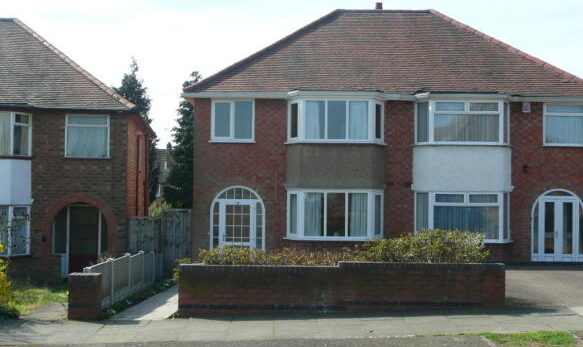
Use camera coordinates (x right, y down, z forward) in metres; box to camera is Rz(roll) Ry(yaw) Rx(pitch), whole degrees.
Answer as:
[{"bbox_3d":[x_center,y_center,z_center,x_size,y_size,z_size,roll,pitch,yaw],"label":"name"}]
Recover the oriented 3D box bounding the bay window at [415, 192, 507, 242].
[{"bbox_3d":[4.484,1.154,21.253,2.490,1.334,0.550,1,-2,1],"label":"bay window"}]

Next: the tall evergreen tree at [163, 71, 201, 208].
[{"bbox_3d":[-4.441,-0.586,37.000,2.900,8.168,2.900,1,-2,1],"label":"tall evergreen tree"}]

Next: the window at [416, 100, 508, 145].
[{"bbox_3d":[4.513,-1.353,21.331,2.473,1.204,0.550,1,-2,1],"label":"window"}]

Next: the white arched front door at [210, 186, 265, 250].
[{"bbox_3d":[-1.460,1.450,21.900,1.480,2.220,0.120,1,-2,0],"label":"white arched front door"}]

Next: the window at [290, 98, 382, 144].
[{"bbox_3d":[1.164,-1.385,21.378,2.617,1.175,0.550,1,-2,1],"label":"window"}]

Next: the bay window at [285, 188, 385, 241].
[{"bbox_3d":[1.146,1.091,21.301,2.581,1.348,0.550,1,-2,1],"label":"bay window"}]

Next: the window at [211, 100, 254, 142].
[{"bbox_3d":[-1.581,-1.413,21.706,1.190,1.152,0.130,1,-2,1],"label":"window"}]

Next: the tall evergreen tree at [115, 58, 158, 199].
[{"bbox_3d":[-7.358,-0.978,38.000,2.600,8.952,2.600,1,-2,1],"label":"tall evergreen tree"}]

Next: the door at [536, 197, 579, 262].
[{"bbox_3d":[7.085,1.550,21.506,1.204,1.846,0.120,1,-2,1],"label":"door"}]

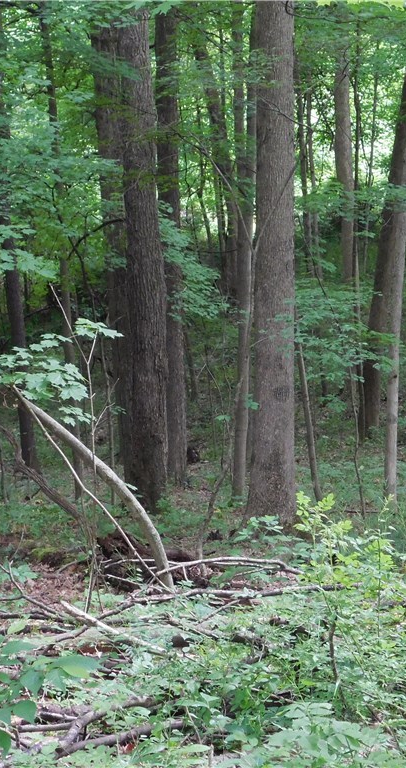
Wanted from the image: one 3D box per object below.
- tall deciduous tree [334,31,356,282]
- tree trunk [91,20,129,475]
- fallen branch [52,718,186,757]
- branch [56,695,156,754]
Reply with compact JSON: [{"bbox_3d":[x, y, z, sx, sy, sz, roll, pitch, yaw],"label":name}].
[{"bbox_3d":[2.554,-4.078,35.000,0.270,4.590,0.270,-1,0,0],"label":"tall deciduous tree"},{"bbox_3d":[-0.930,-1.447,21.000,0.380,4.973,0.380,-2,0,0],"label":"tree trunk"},{"bbox_3d":[-0.320,1.417,7.825,0.070,0.080,0.734,1,2,41],"label":"fallen branch"},{"bbox_3d":[-0.386,1.393,8.075,0.120,0.160,0.830,1,1,25],"label":"branch"}]

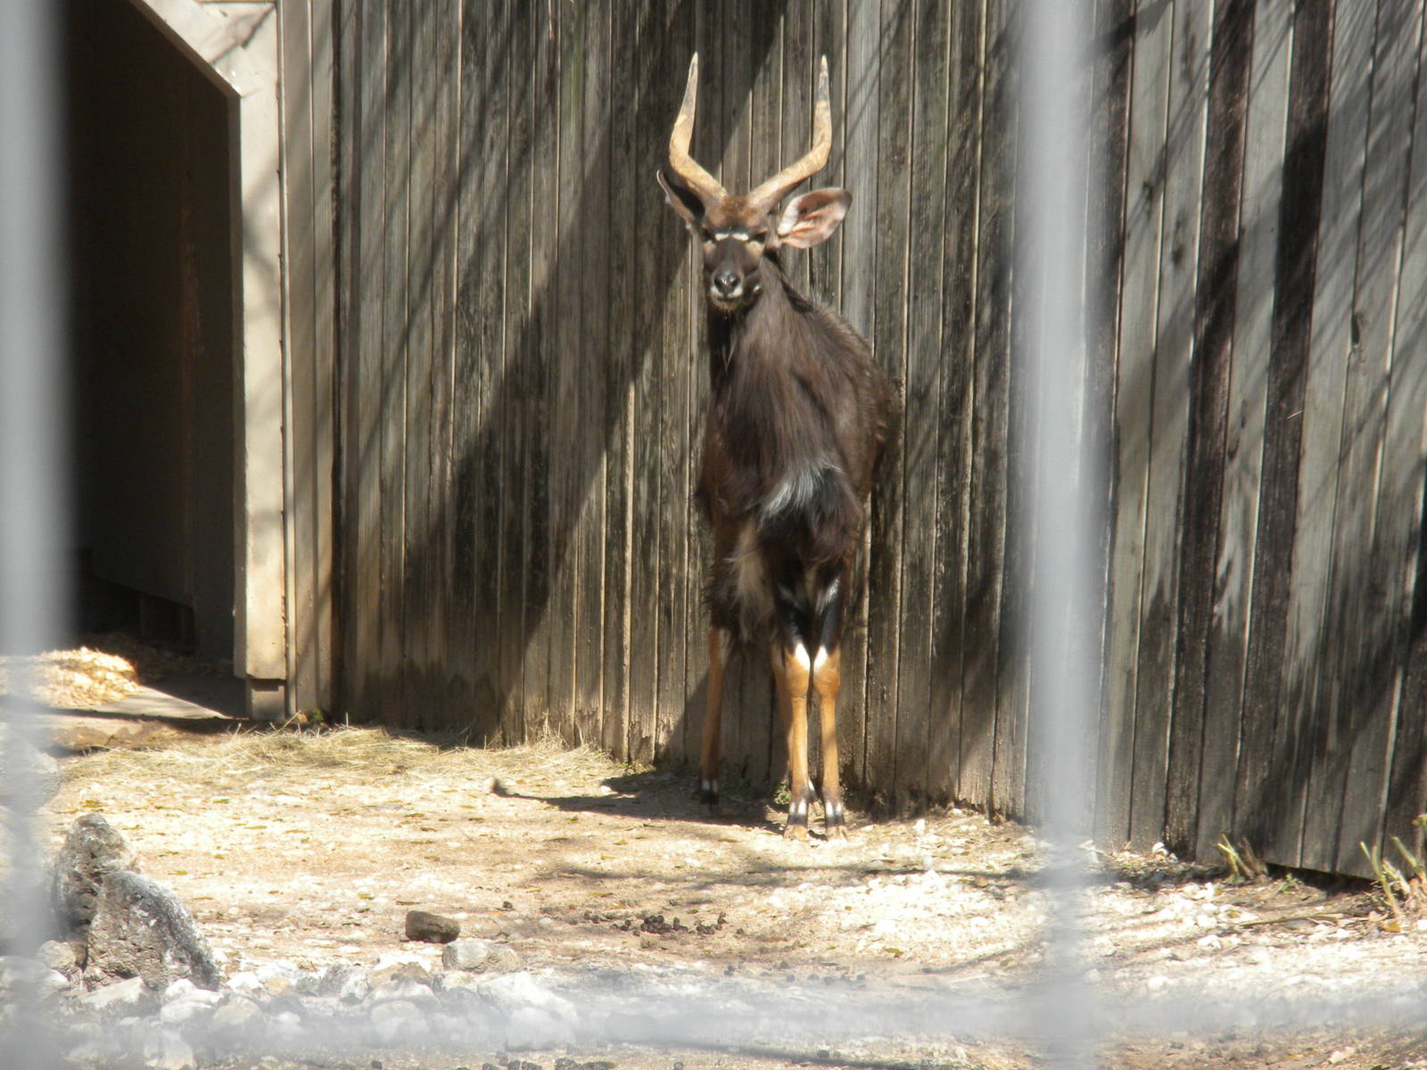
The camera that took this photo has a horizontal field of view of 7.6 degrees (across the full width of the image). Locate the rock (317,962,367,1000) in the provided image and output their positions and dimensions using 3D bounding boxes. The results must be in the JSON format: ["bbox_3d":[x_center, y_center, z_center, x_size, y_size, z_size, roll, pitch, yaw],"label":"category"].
[{"bbox_3d":[-0.611,0.735,17.650,0.083,0.059,0.070,0,3,0],"label":"rock"}]

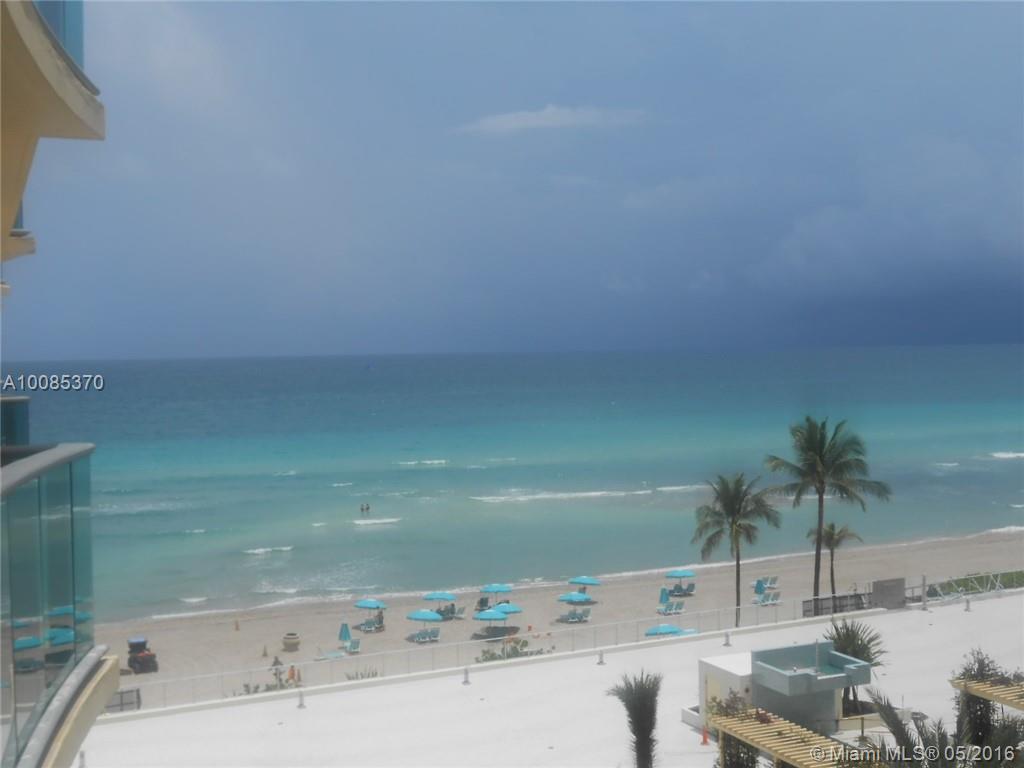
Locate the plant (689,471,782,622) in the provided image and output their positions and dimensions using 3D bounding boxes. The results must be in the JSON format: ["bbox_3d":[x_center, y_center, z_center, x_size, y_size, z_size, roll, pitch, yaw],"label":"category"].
[{"bbox_3d":[12.878,10.141,75.000,5.100,9.850,5.100,-1,1,0],"label":"plant"}]

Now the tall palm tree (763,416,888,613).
[{"bbox_3d":[18.967,8.480,78.000,7.200,12.820,7.200,-1,1,0],"label":"tall palm tree"}]

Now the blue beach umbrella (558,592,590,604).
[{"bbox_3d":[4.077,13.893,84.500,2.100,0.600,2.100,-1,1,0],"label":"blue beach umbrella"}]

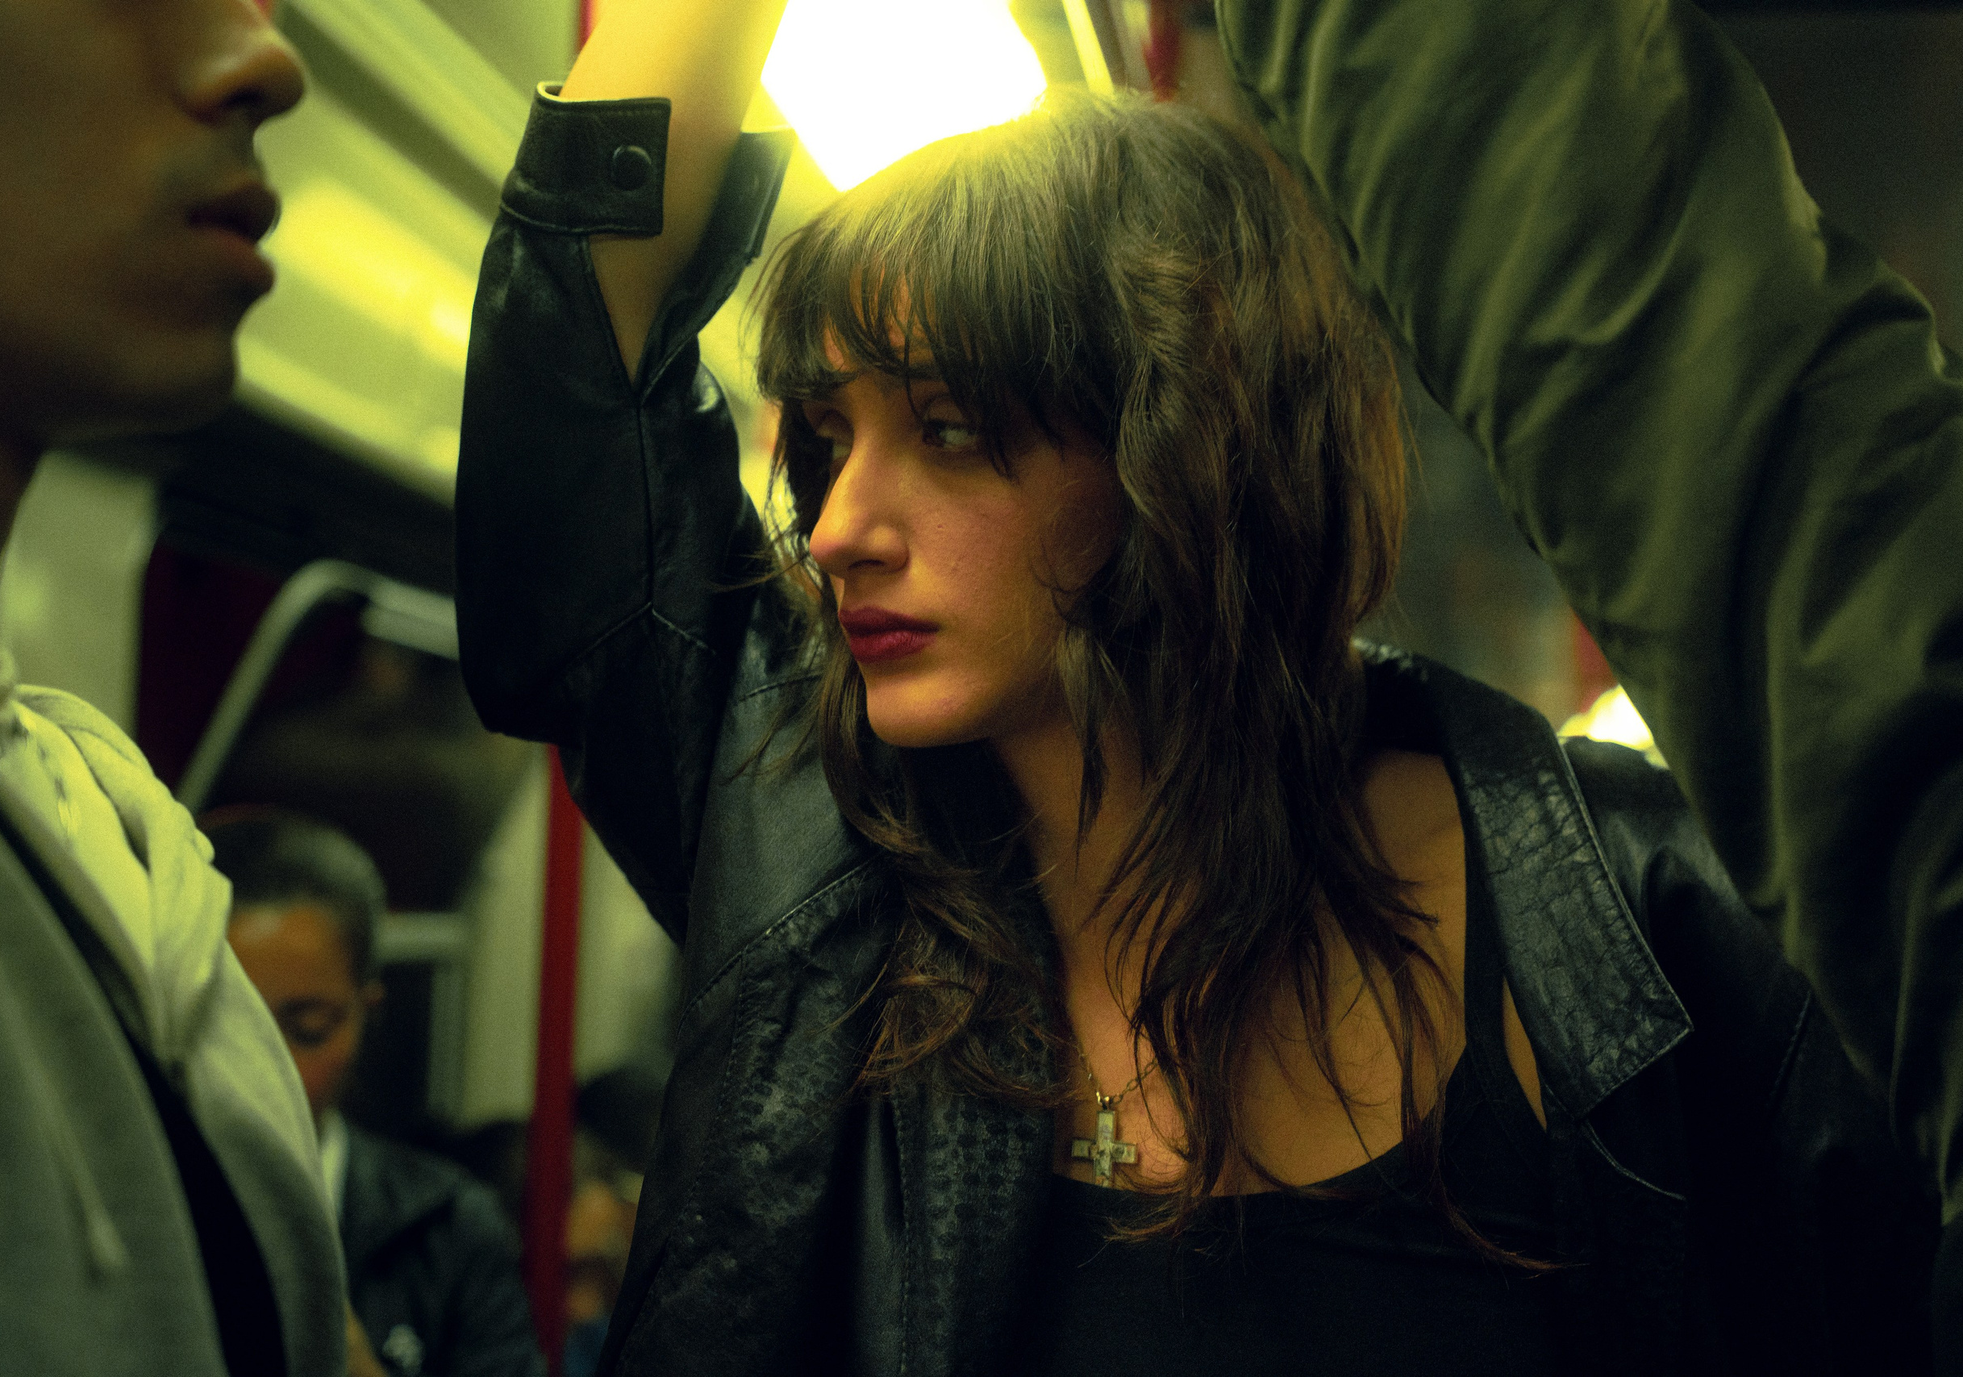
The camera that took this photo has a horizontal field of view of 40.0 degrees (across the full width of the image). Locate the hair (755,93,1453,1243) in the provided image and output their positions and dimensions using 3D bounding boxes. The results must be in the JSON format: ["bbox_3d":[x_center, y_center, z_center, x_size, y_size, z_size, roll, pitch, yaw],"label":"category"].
[{"bbox_3d":[0.047,-0.014,1.040,0.260,0.430,0.250,7,-9,-42],"label":"hair"}]

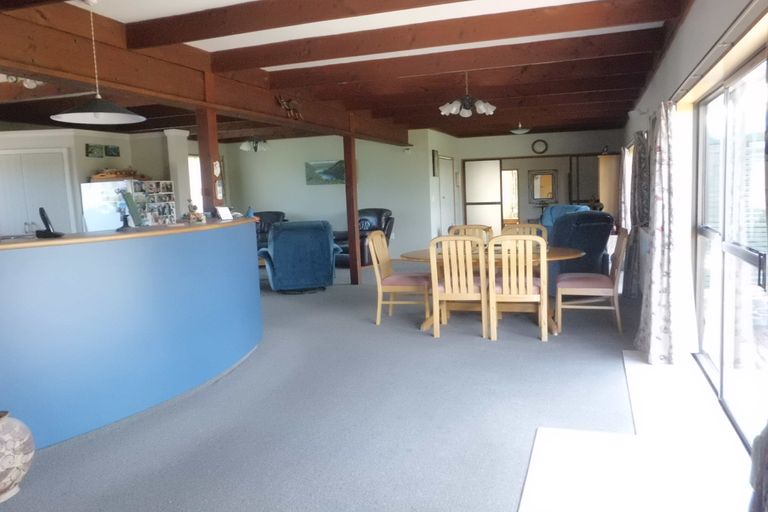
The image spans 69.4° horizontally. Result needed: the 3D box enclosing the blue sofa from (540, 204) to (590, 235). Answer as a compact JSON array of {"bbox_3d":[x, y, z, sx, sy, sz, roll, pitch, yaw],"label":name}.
[{"bbox_3d":[3.127,-0.310,9.400,0.920,1.020,0.920,-1,6,10],"label":"blue sofa"}]

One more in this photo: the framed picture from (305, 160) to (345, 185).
[{"bbox_3d":[-1.188,-1.737,11.526,1.020,0.480,0.030,0,7,21],"label":"framed picture"}]

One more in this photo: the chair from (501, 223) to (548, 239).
[{"bbox_3d":[1.530,0.154,5.982,0.460,0.950,0.580,0,7,18],"label":"chair"}]

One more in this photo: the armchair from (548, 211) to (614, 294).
[{"bbox_3d":[2.464,-0.054,7.054,0.780,1.040,0.860,-2,7,5],"label":"armchair"}]

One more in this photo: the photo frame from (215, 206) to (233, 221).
[{"bbox_3d":[-1.464,-0.393,5.100,0.030,0.140,0.130,-25,-8,35],"label":"photo frame"}]

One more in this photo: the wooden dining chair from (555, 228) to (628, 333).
[{"bbox_3d":[1.984,0.217,5.284,0.580,0.940,0.505,0,7,21],"label":"wooden dining chair"}]

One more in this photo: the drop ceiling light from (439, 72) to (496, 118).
[{"bbox_3d":[0.853,-1.690,5.707,0.570,0.500,0.570,0,7,21],"label":"drop ceiling light"}]

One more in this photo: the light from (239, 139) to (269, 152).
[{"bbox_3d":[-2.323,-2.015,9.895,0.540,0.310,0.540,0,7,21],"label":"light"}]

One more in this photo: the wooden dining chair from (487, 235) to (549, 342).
[{"bbox_3d":[1.254,0.266,5.122,0.505,0.940,0.560,0,7,21],"label":"wooden dining chair"}]

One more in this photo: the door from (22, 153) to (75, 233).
[{"bbox_3d":[-3.742,-0.163,6.250,0.470,1.980,0.040,-3,6,-6],"label":"door"}]

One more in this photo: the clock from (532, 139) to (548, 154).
[{"bbox_3d":[3.383,-2.363,11.990,0.330,0.330,0.050,0,7,21],"label":"clock"}]

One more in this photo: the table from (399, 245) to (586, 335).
[{"bbox_3d":[1.086,0.332,5.604,1.830,0.720,1.170,-1,7,15],"label":"table"}]

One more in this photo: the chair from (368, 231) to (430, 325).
[{"bbox_3d":[0.218,0.227,5.824,0.600,0.950,0.460,0,7,19],"label":"chair"}]

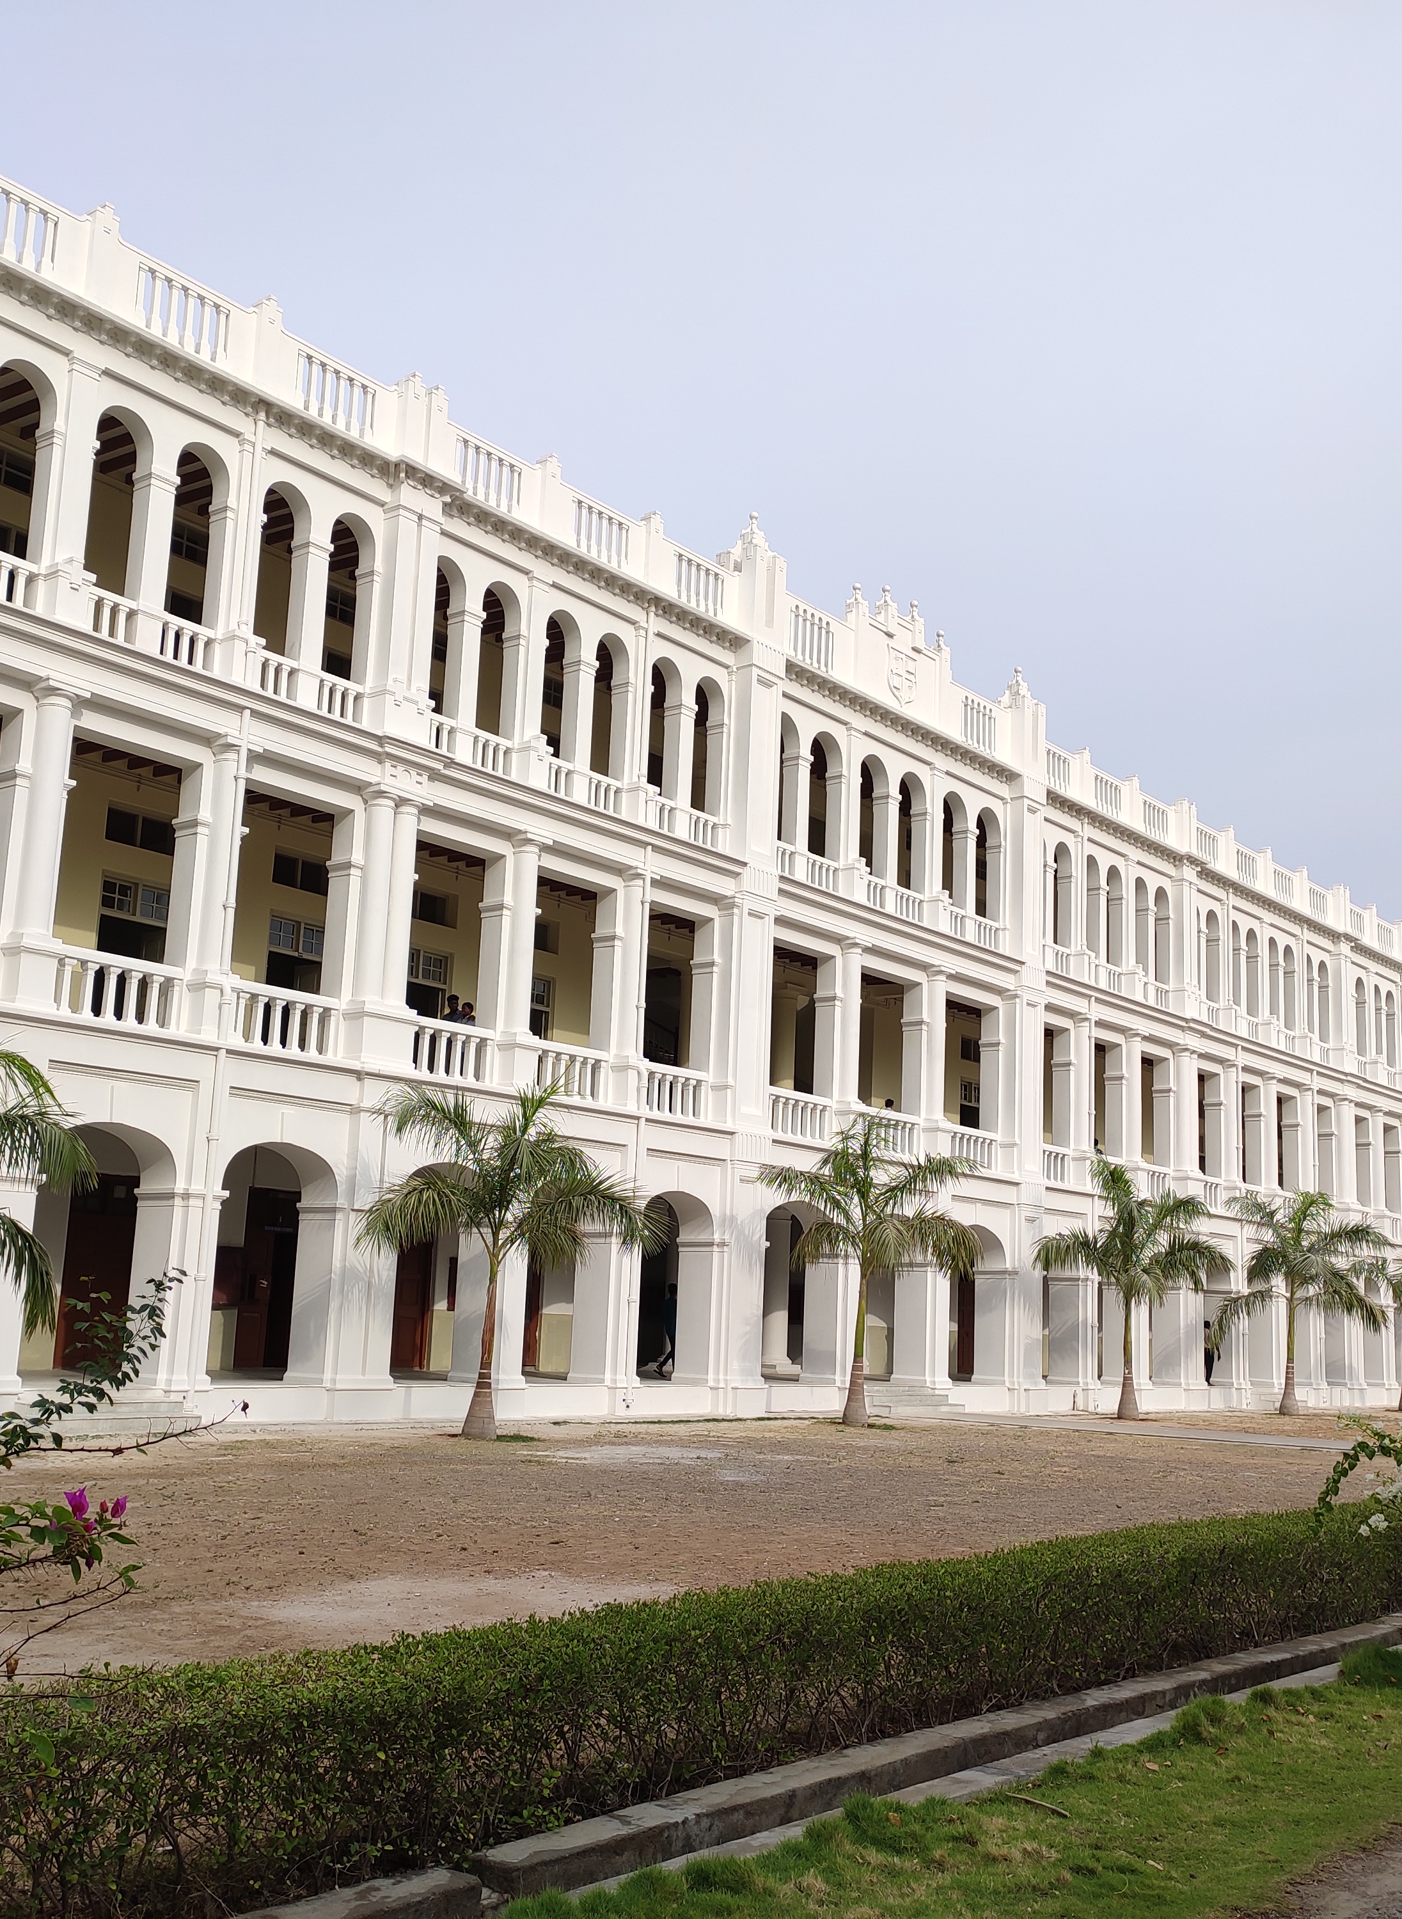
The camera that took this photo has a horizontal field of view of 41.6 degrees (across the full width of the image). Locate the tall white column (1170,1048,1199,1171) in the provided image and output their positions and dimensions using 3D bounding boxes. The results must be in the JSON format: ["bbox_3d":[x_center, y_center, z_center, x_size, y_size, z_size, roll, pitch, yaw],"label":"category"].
[{"bbox_3d":[11.794,3.666,45.168,0.550,3.080,1.200,-7,-14,39],"label":"tall white column"}]

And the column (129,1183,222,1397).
[{"bbox_3d":[-6.836,4.259,23.848,0.848,2.565,0.794,-6,-14,38],"label":"column"}]

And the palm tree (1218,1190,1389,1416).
[{"bbox_3d":[14.664,8.311,44.959,3.888,5.360,3.888,-6,-14,38],"label":"palm tree"}]

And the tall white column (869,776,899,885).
[{"bbox_3d":[3.615,-2.414,36.410,0.409,1.743,0.420,-7,-14,38],"label":"tall white column"}]

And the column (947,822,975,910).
[{"bbox_3d":[5.763,-1.874,40.296,0.391,1.926,0.439,-6,-14,38],"label":"column"}]

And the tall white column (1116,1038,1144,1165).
[{"bbox_3d":[10.167,3.371,43.908,0.693,3.087,0.504,-7,-14,38],"label":"tall white column"}]

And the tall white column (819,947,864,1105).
[{"bbox_3d":[2.656,1.295,34.818,0.693,3.087,0.504,-7,-14,38],"label":"tall white column"}]

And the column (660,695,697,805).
[{"bbox_3d":[-0.405,-3.525,31.545,0.409,1.743,0.420,-7,-14,38],"label":"column"}]

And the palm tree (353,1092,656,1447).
[{"bbox_3d":[-2.506,3.902,24.128,3.749,4.605,3.672,3,-11,-6],"label":"palm tree"}]

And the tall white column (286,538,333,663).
[{"bbox_3d":[-5.420,-4.852,25.384,0.390,1.800,0.390,-7,-14,39],"label":"tall white column"}]

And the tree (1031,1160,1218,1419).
[{"bbox_3d":[8.819,6.806,38.365,3.656,5.250,3.656,-6,-14,38],"label":"tree"}]

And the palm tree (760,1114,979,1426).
[{"bbox_3d":[2.844,5.193,31.110,3.573,5.178,3.499,1,-11,5],"label":"palm tree"}]

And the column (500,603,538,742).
[{"bbox_3d":[-2.752,-4.264,28.511,0.420,2.100,0.500,-7,-14,39],"label":"column"}]

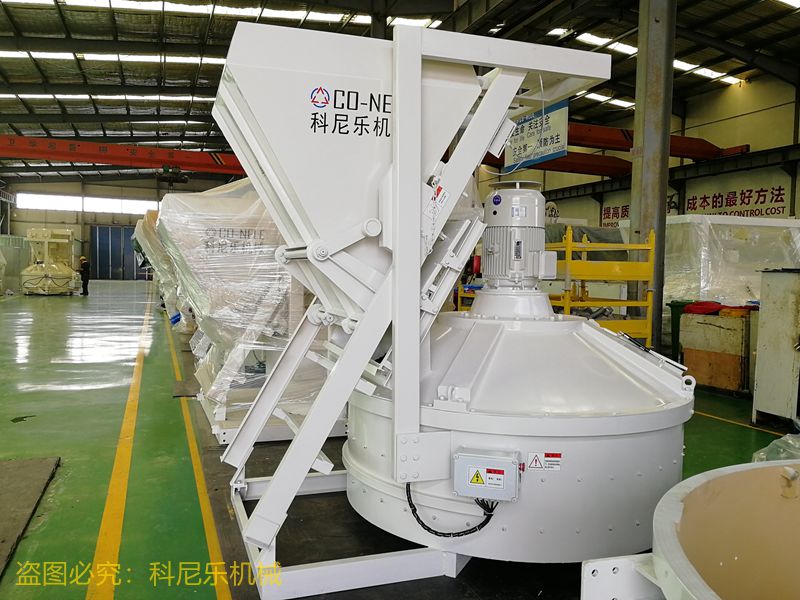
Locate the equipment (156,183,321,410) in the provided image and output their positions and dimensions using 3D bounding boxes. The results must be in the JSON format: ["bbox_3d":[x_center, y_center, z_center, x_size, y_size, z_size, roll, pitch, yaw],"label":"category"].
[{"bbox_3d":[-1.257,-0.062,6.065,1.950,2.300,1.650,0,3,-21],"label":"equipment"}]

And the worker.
[{"bbox_3d":[-13.995,-1.084,27.697,0.480,1.760,0.500,0,3,-21],"label":"worker"}]

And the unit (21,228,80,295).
[{"bbox_3d":[-15.999,-1.757,28.564,2.500,2.950,2.500,0,3,-25],"label":"unit"}]

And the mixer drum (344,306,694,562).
[{"bbox_3d":[0.685,0.640,3.946,2.130,1.118,2.130,1,3,0],"label":"mixer drum"}]

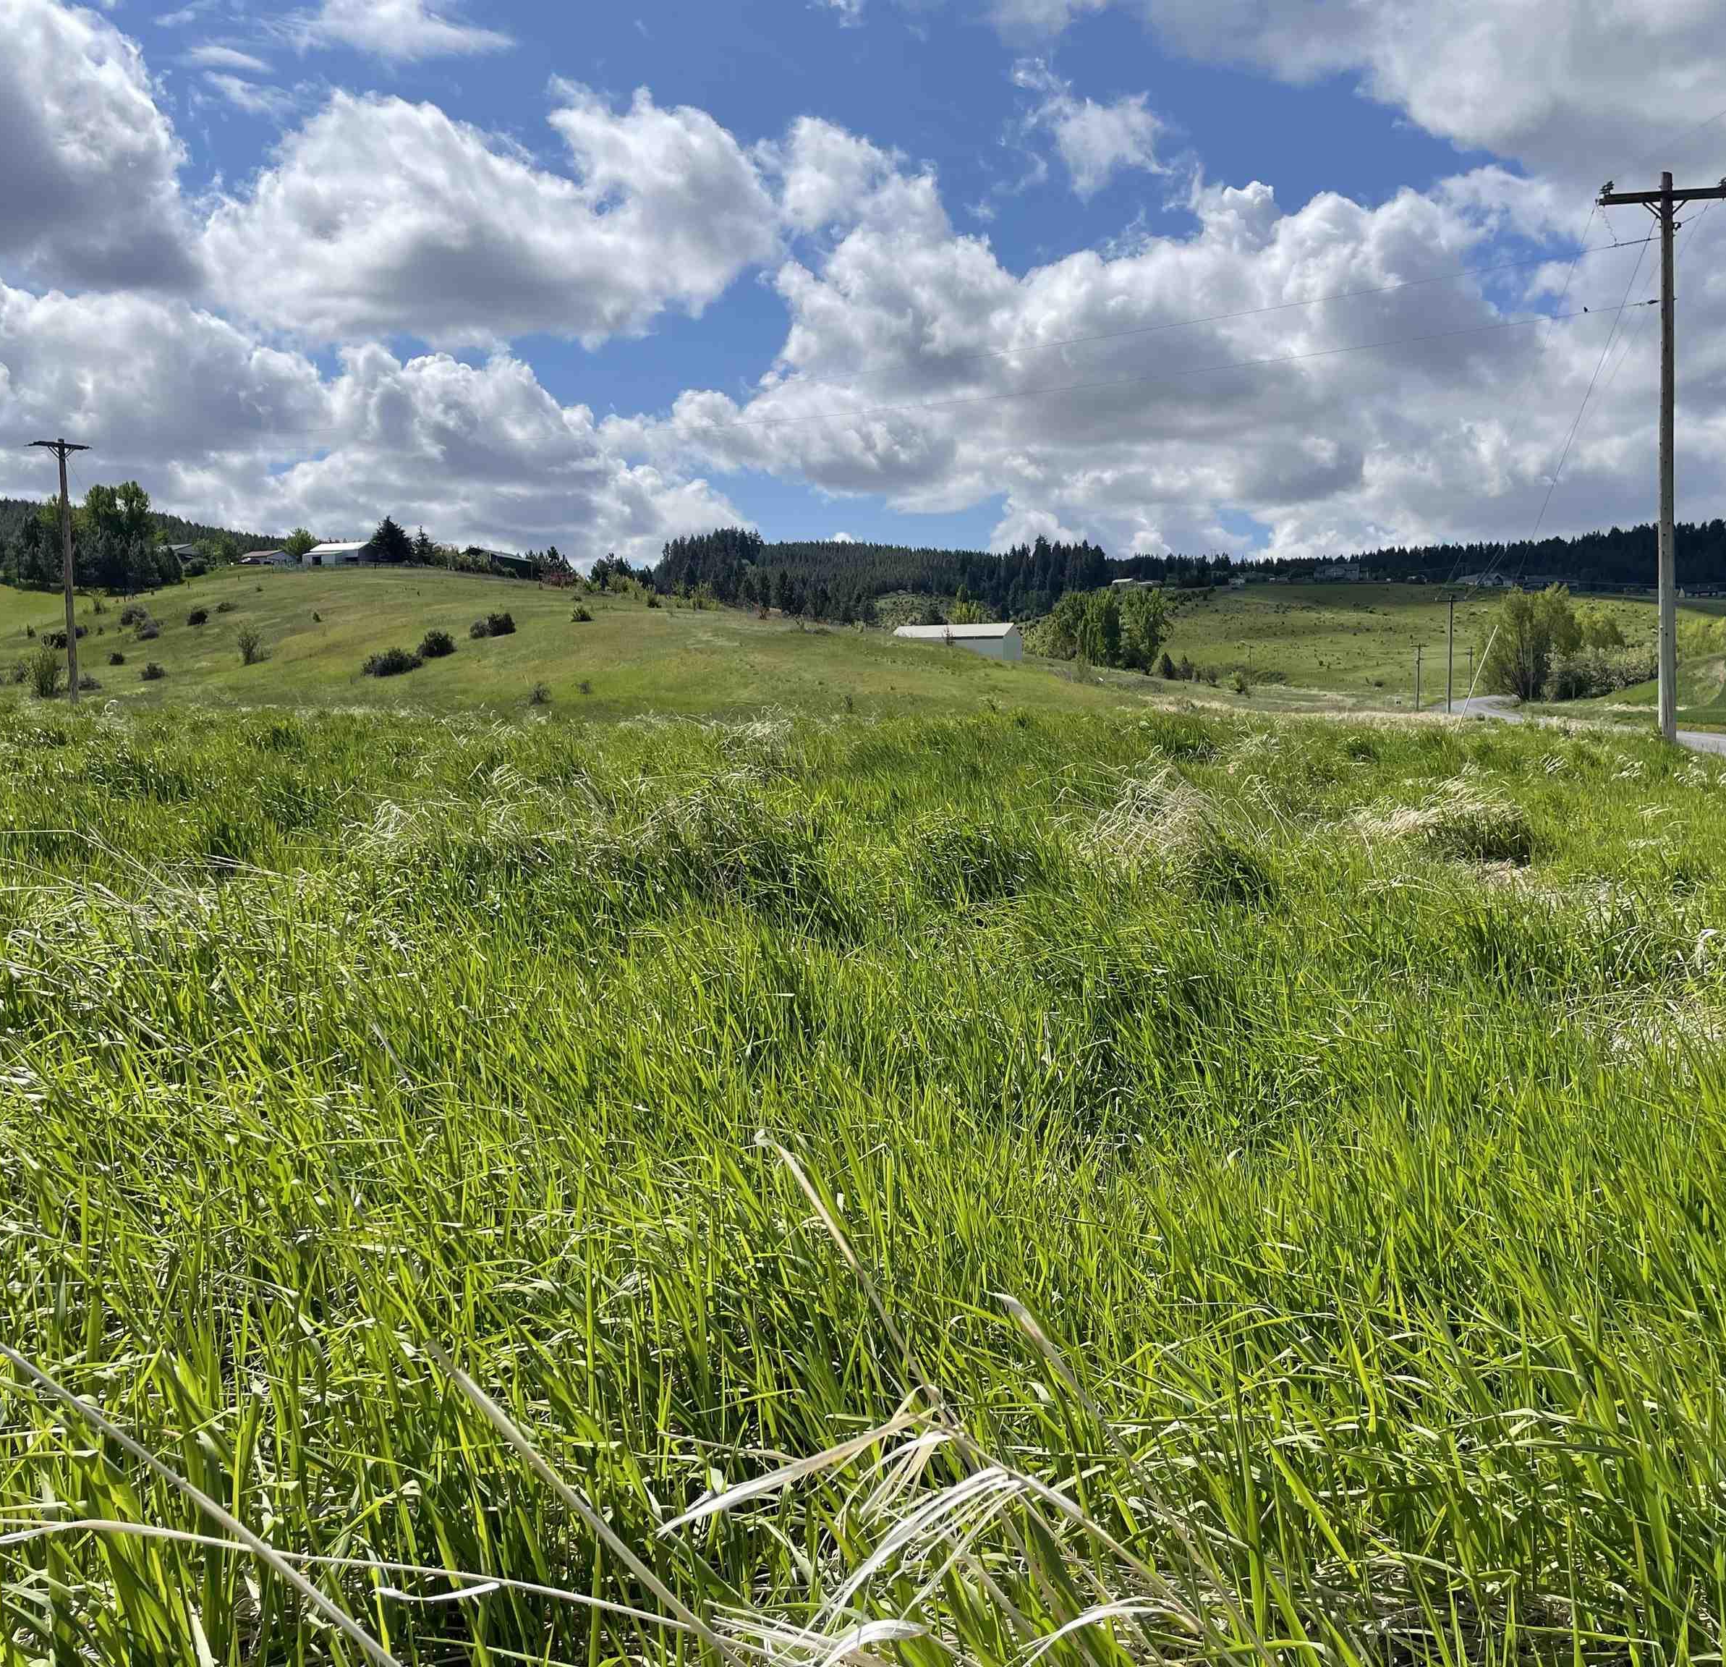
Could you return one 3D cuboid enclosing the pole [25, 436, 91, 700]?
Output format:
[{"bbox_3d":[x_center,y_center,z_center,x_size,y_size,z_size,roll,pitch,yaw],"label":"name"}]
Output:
[{"bbox_3d":[-30.693,-10.056,64.475,0.320,10.190,2.440,4,7,36],"label":"pole"}]

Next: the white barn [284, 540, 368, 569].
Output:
[{"bbox_3d":[-124.285,-65.737,395.000,15.500,5.400,9.000,1,6,18],"label":"white barn"}]

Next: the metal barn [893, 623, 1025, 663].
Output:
[{"bbox_3d":[15.561,-30.838,272.000,18.800,5.900,12.500,1,6,18],"label":"metal barn"}]

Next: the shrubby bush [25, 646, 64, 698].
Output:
[{"bbox_3d":[-35.801,-7.024,73.000,1.650,2.300,1.600,-3,6,-26],"label":"shrubby bush"}]

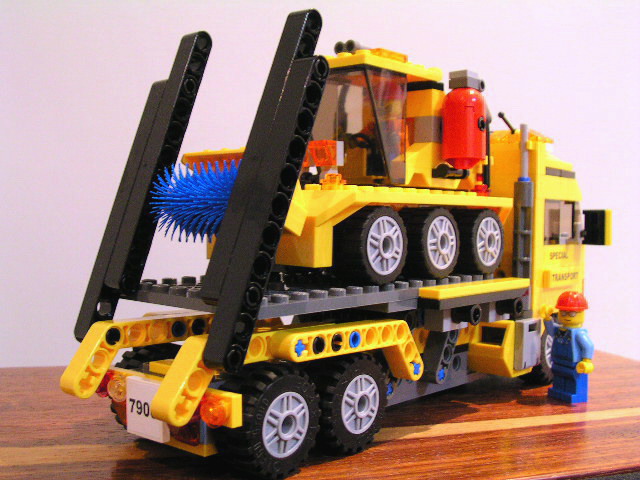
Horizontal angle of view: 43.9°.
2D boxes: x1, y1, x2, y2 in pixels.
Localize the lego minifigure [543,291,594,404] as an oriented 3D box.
[{"bbox_3d":[0.098,0.042,0.312,0.013,0.043,0.022,0,3,-29],"label":"lego minifigure"}]

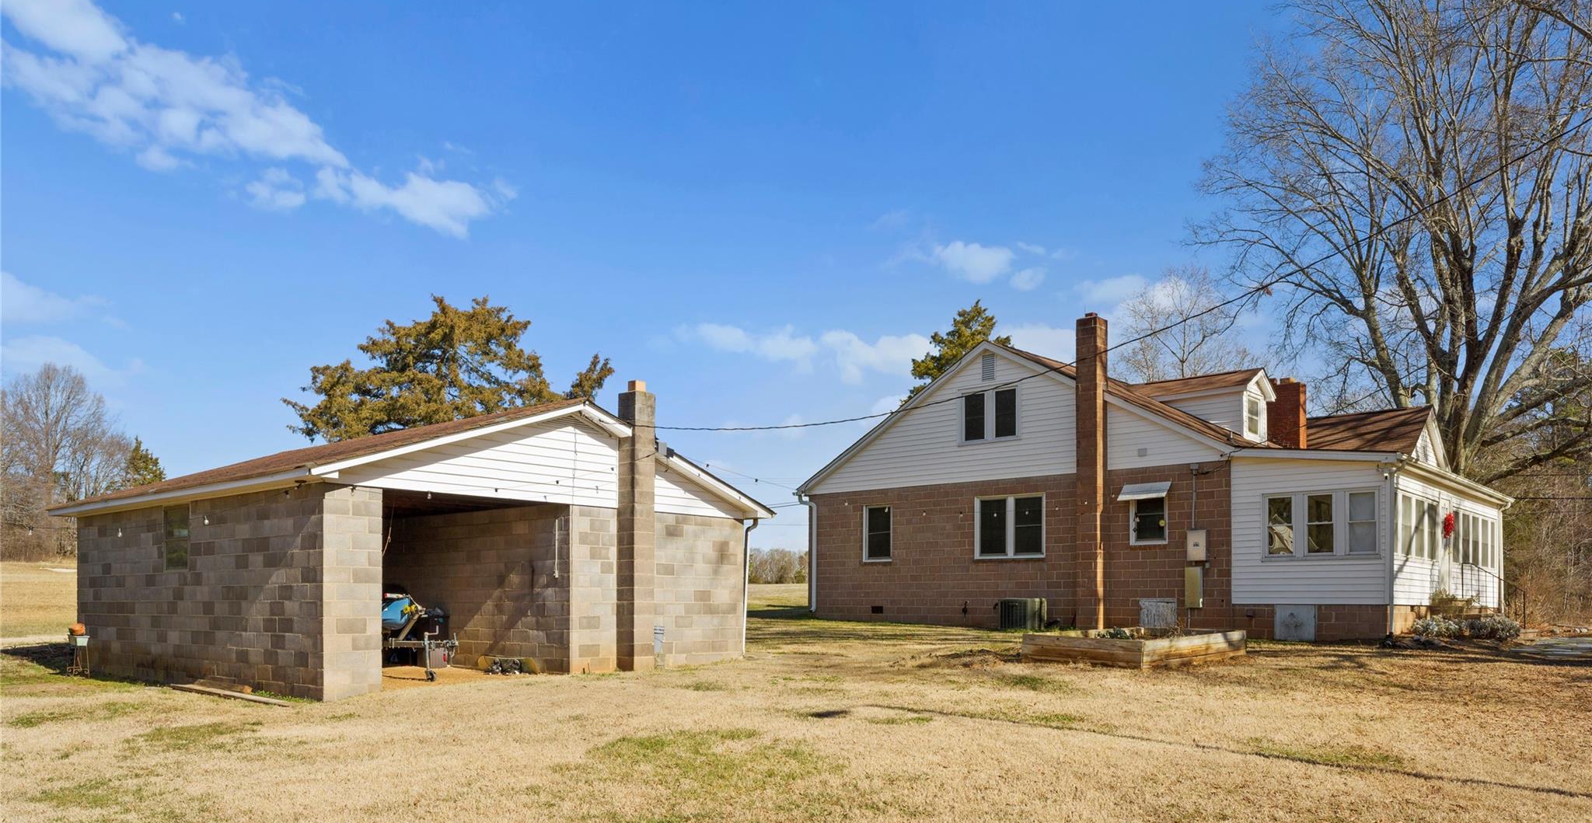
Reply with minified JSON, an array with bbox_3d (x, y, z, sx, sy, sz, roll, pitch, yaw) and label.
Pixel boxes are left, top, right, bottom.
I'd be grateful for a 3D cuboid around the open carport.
[{"bbox_3d":[-6.350,2.150,17.800,8.600,4.250,8.100,-6,-10,40],"label":"open carport"}]

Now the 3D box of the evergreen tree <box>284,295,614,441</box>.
[{"bbox_3d":[-10.600,1.750,33.000,9.900,10.500,9.500,0,-7,0],"label":"evergreen tree"}]

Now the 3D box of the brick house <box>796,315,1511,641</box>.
[{"bbox_3d":[9.200,2.250,28.200,15.000,7.000,11.100,-7,-10,41],"label":"brick house"}]

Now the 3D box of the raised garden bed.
[{"bbox_3d":[5.600,3.810,17.200,2.000,0.410,4.300,-7,-10,41],"label":"raised garden bed"}]

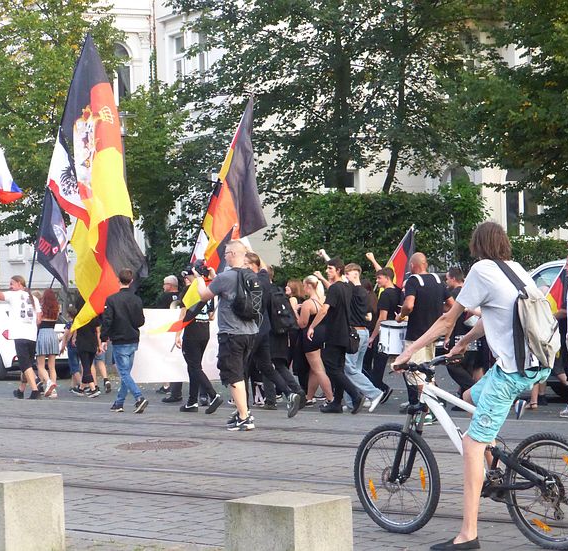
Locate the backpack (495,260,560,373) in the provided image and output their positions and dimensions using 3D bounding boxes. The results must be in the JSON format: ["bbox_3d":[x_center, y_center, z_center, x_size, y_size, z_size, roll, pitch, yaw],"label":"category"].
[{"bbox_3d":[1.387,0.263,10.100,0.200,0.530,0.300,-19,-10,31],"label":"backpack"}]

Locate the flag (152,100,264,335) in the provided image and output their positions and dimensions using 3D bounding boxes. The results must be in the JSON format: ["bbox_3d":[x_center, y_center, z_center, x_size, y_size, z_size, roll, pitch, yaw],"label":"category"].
[{"bbox_3d":[-0.921,-0.698,21.700,1.300,2.750,0.600,-2,0,-6],"label":"flag"}]

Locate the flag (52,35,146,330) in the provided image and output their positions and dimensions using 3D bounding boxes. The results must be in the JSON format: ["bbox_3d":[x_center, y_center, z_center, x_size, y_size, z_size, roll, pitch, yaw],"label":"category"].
[{"bbox_3d":[-2.477,-1.269,24.600,1.200,3.950,0.650,-2,0,-6],"label":"flag"}]

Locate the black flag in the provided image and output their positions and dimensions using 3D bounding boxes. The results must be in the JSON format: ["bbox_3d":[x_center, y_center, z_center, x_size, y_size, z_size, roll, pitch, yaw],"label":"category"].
[{"bbox_3d":[-3.249,-0.519,25.300,0.460,1.380,0.350,-2,0,-6],"label":"black flag"}]

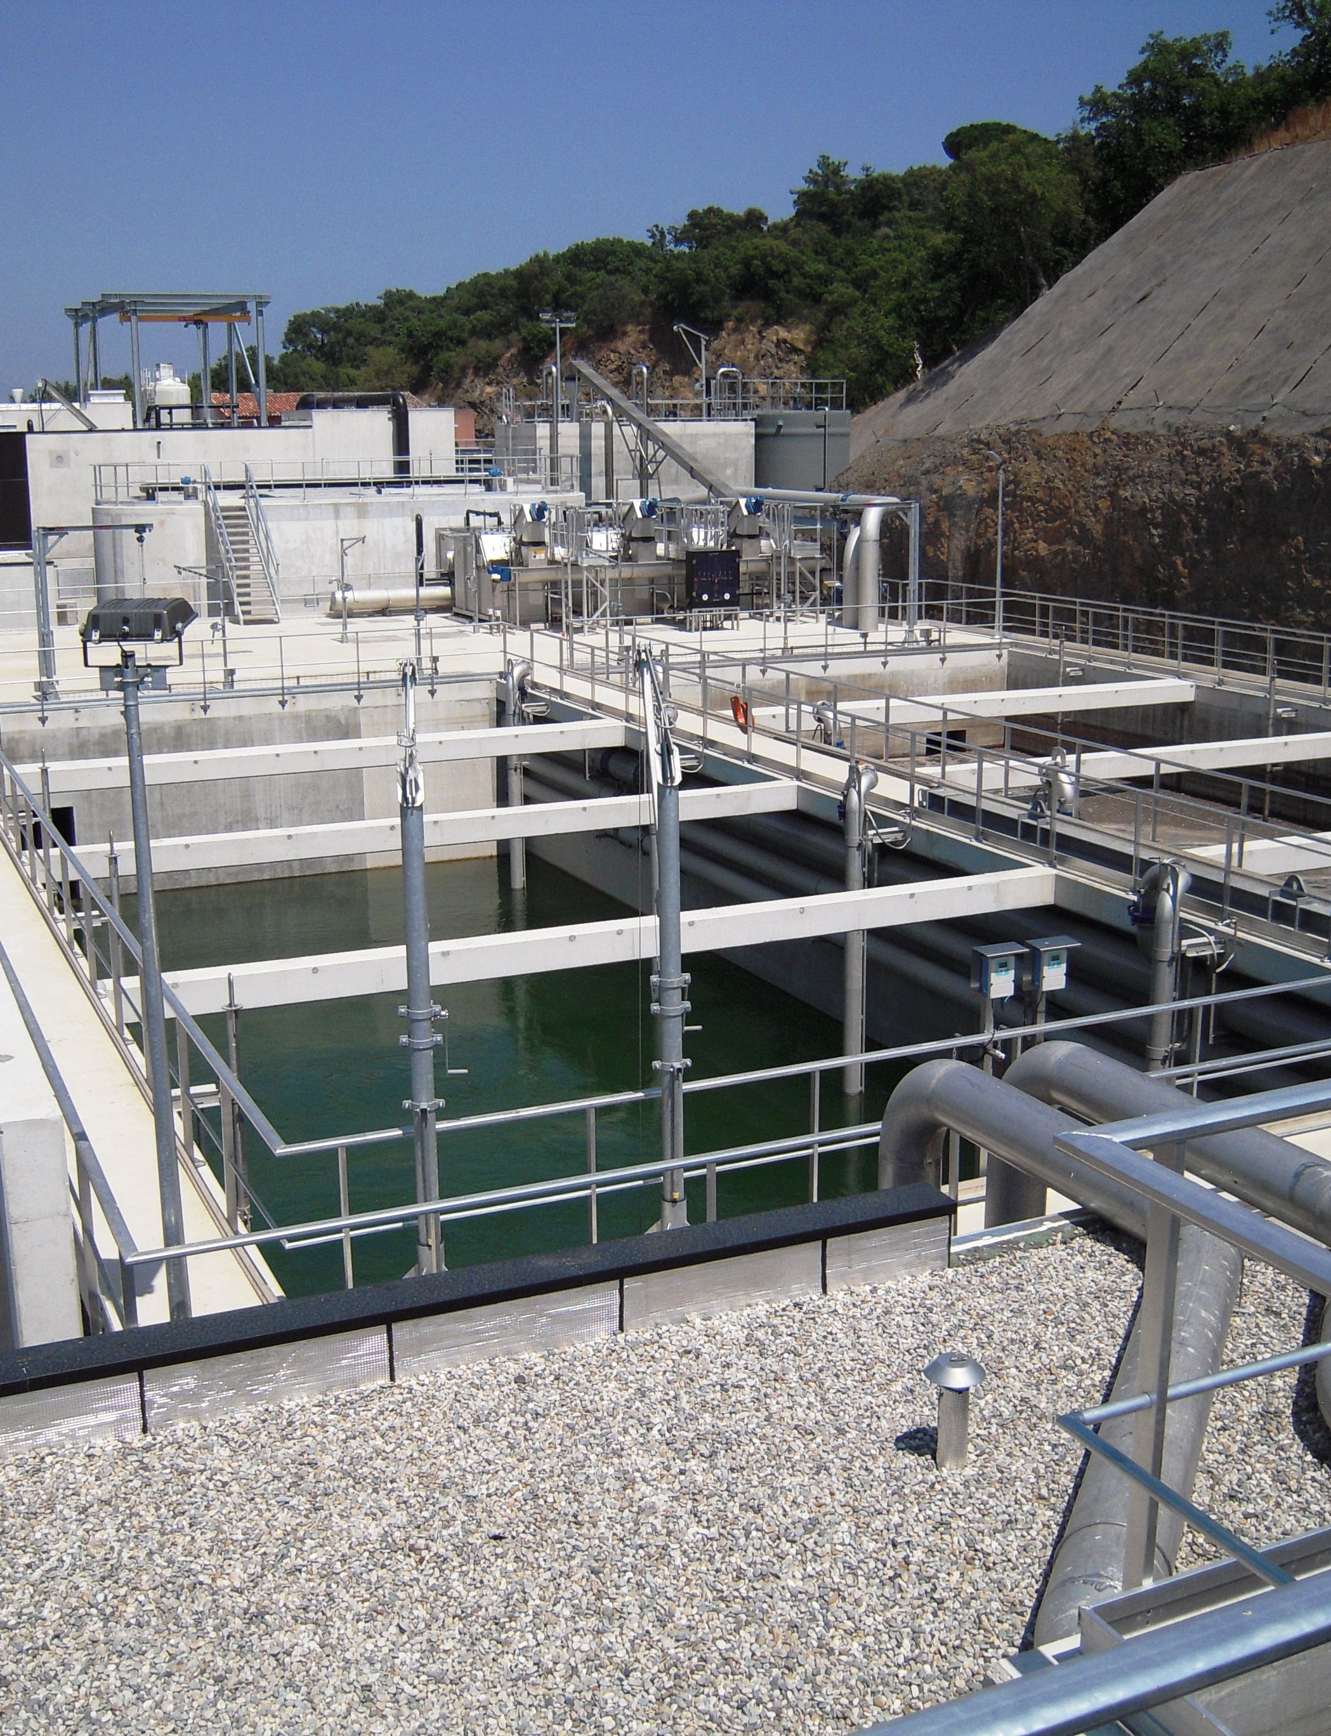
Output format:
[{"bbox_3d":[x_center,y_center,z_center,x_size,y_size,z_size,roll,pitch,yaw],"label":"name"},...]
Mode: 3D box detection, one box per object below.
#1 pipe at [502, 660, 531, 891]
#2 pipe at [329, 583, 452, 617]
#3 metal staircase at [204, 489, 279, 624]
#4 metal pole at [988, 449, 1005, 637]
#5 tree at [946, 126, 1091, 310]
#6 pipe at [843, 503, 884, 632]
[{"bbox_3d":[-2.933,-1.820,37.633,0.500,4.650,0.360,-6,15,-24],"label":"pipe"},{"bbox_3d":[-7.879,-7.801,54.018,3.600,0.700,0.700,-6,15,-24],"label":"pipe"},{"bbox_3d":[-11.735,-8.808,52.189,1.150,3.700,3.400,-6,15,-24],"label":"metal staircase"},{"bbox_3d":[8.189,-7.963,46.190,0.340,4.540,0.220,-6,15,-24],"label":"metal pole"},{"bbox_3d":[12.869,-23.843,68.861,5.400,6.800,5.200,0,13,0],"label":"tree"},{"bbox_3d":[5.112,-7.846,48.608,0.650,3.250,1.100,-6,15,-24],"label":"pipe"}]

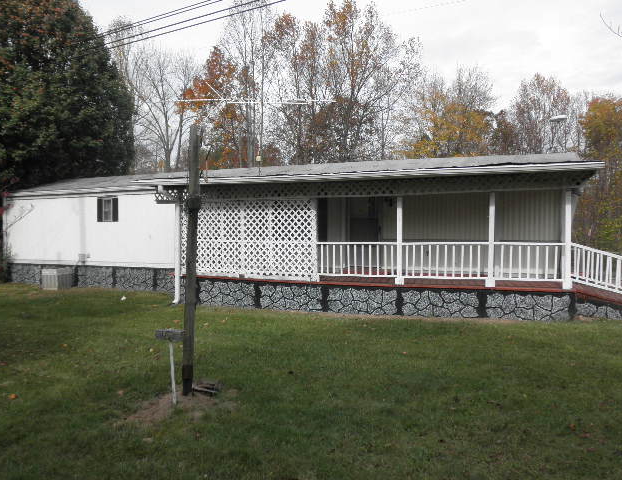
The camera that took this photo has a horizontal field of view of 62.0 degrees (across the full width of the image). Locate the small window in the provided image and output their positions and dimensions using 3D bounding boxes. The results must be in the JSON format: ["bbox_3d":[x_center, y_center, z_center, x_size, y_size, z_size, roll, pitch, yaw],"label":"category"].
[{"bbox_3d":[-6.070,-0.930,15.500,0.800,0.770,0.090,0,1,20],"label":"small window"}]

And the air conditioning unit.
[{"bbox_3d":[-7.620,1.165,15.600,0.640,0.630,0.640,0,1,20],"label":"air conditioning unit"}]

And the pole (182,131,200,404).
[{"bbox_3d":[-1.246,0.214,5.400,0.110,2.830,0.110,2,1,0],"label":"pole"}]

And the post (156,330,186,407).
[{"bbox_3d":[-1.385,1.256,5.120,0.290,0.770,0.110,0,1,-6],"label":"post"}]

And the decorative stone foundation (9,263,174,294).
[{"bbox_3d":[-6.880,1.130,15.800,6.450,0.680,0.120,0,1,20],"label":"decorative stone foundation"}]

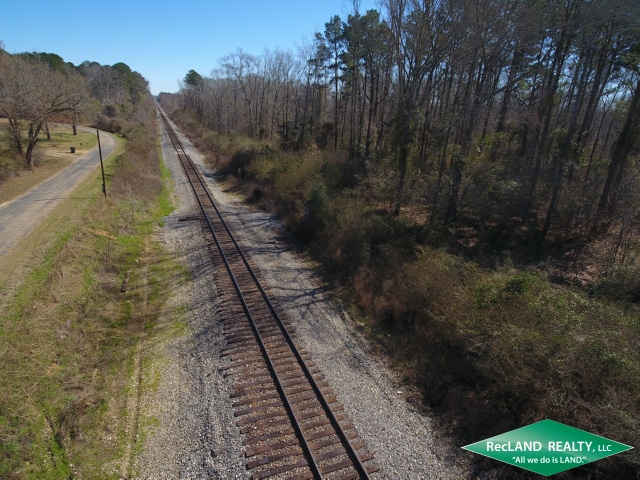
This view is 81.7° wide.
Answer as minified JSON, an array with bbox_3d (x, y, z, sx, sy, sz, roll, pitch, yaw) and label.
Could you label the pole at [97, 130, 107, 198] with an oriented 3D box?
[{"bbox_3d":[-24.851,-8.485,42.107,0.260,7.650,0.260,-5,21,-22],"label":"pole"}]

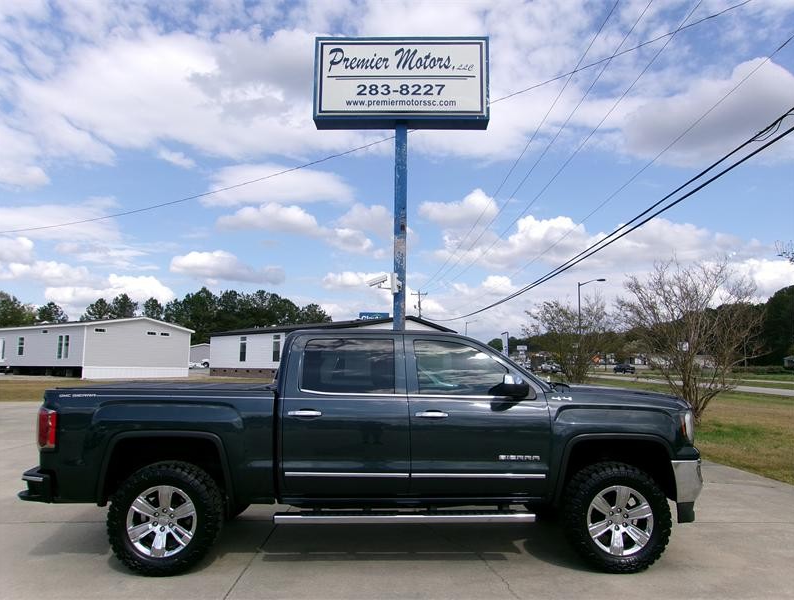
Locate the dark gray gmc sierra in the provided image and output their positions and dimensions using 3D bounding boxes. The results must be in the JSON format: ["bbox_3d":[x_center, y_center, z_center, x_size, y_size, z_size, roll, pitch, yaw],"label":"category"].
[{"bbox_3d":[-0.197,1.293,5.975,5.860,1.990,2.100,1,-6,-3],"label":"dark gray gmc sierra"}]

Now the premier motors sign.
[{"bbox_3d":[0.075,-3.127,9.050,2.490,1.223,0.381,1,-6,0],"label":"premier motors sign"}]

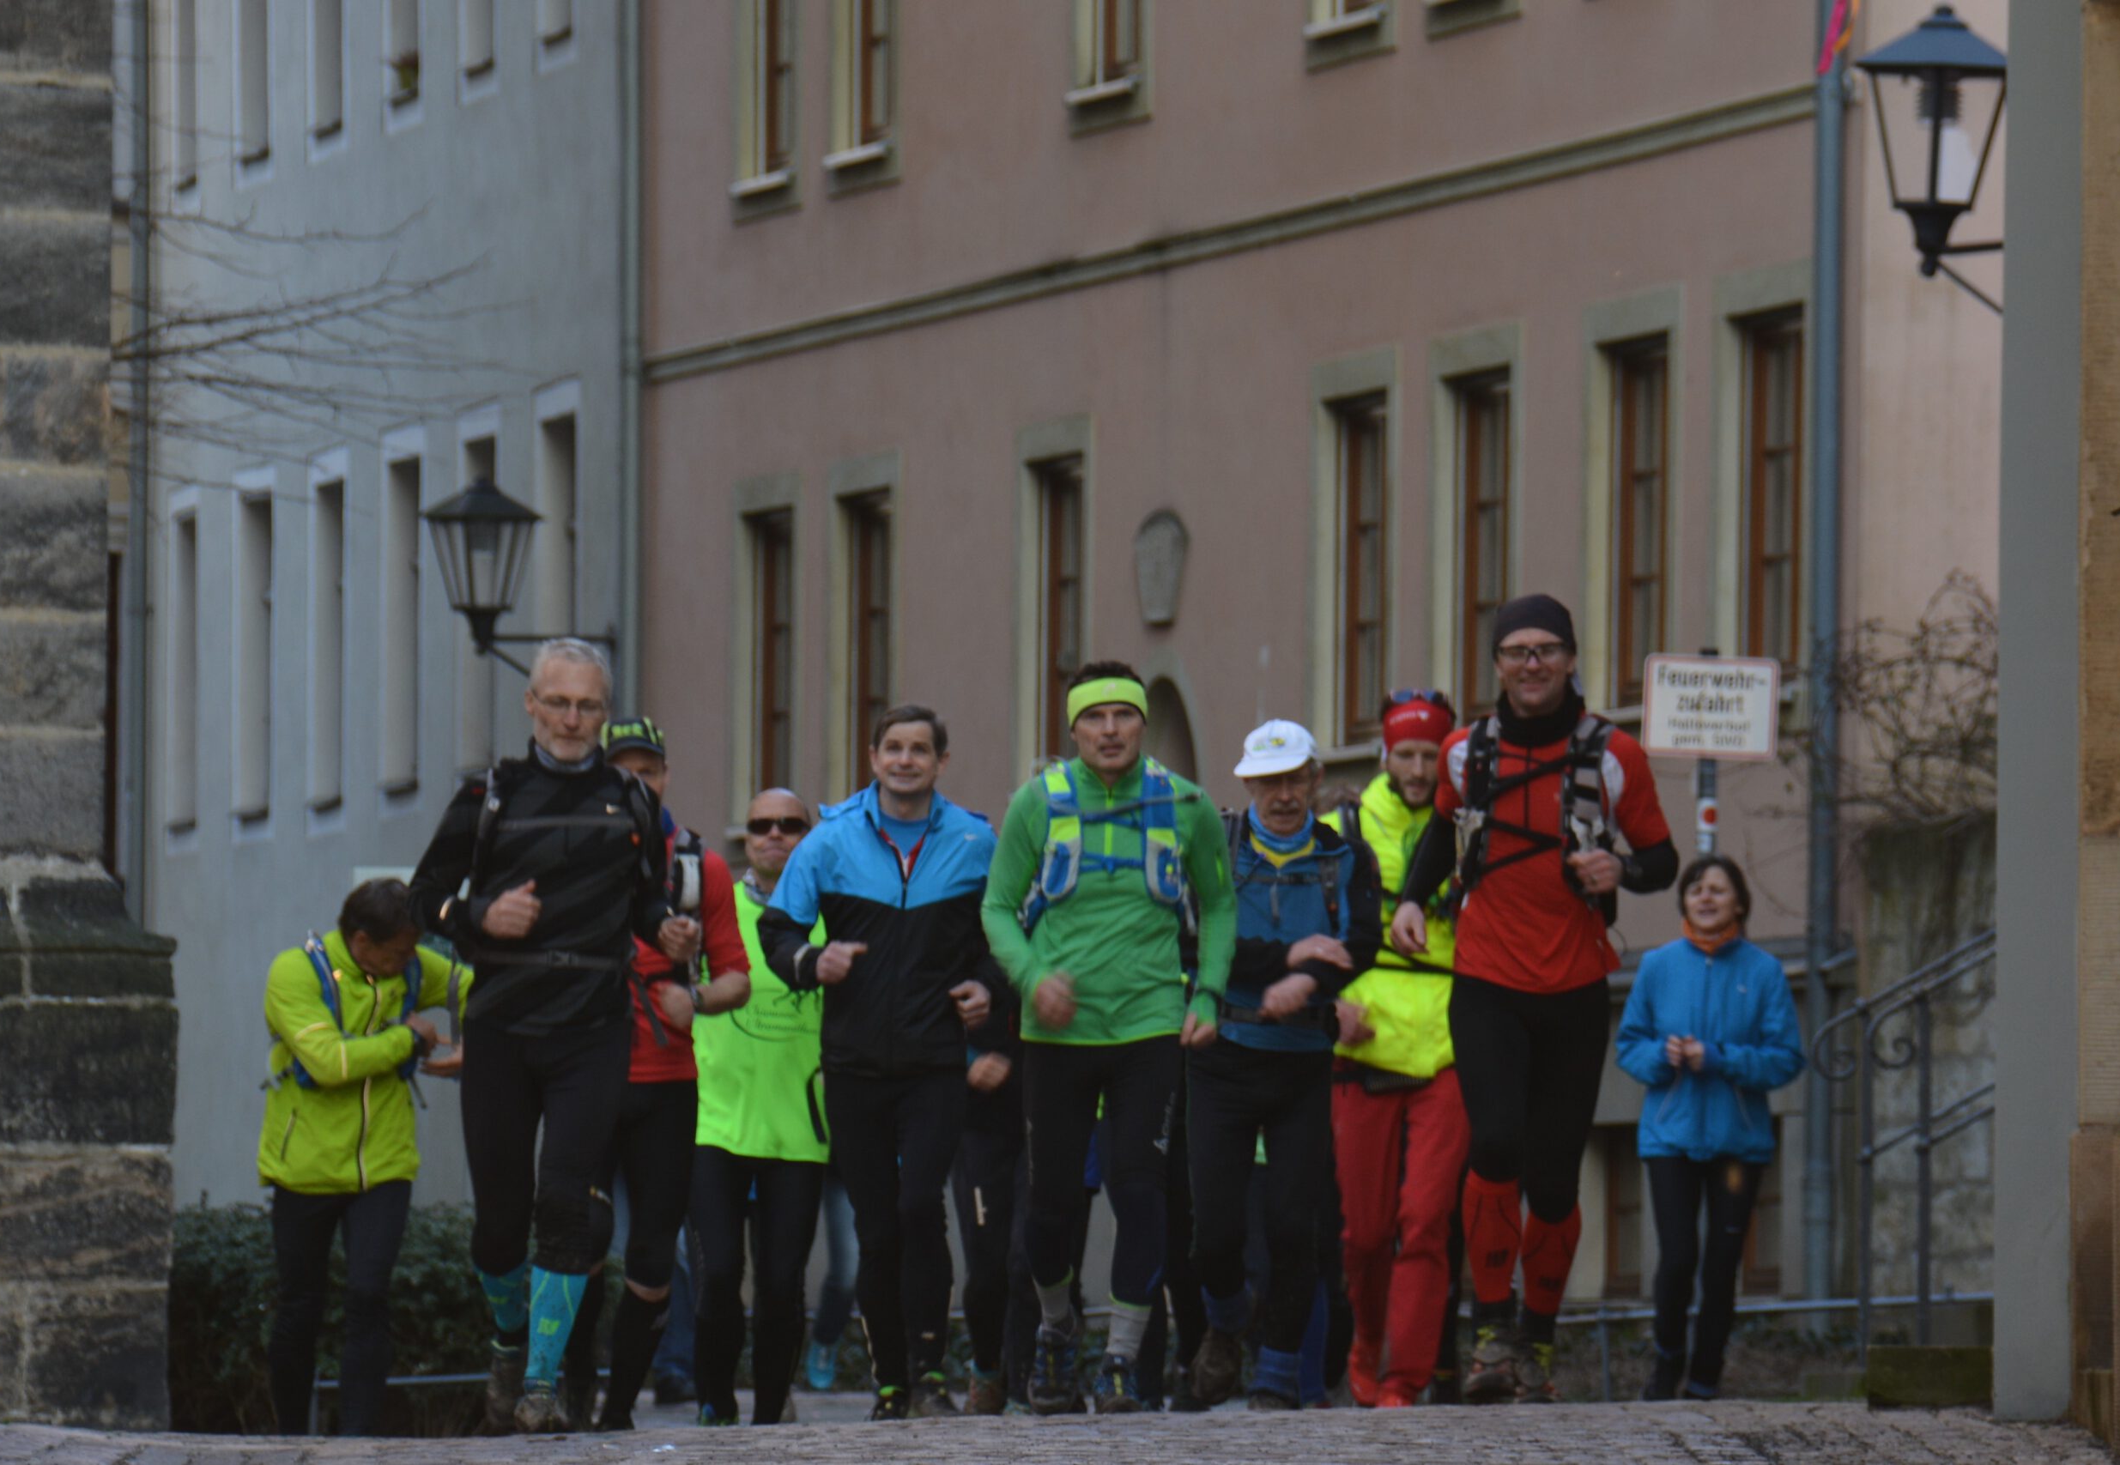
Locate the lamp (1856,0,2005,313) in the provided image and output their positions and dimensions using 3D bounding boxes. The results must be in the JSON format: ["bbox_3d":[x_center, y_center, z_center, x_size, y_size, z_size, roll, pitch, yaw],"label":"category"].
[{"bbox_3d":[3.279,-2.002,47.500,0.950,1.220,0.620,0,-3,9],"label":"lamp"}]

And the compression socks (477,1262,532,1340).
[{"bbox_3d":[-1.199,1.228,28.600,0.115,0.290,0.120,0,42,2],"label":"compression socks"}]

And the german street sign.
[{"bbox_3d":[2.677,-0.106,54.500,0.565,0.405,0.030,3,-3,3],"label":"german street sign"}]

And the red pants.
[{"bbox_3d":[0.803,1.129,31.200,0.380,0.870,0.360,0,-3,3],"label":"red pants"}]

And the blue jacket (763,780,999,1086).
[{"bbox_3d":[-0.417,0.474,31.400,0.580,0.700,0.370,1,-3,-8],"label":"blue jacket"}]

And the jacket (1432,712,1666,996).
[{"bbox_3d":[1.084,0.272,29.400,0.530,0.620,0.320,0,-3,9],"label":"jacket"}]

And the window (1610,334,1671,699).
[{"bbox_3d":[2.612,-0.951,59.000,0.120,1.680,0.880,1,-3,-21],"label":"window"}]

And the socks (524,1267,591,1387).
[{"bbox_3d":[-1.096,1.288,28.700,0.130,0.275,0.130,8,4,0],"label":"socks"}]

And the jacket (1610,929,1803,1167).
[{"bbox_3d":[1.938,0.944,39.500,0.560,0.680,0.330,0,-3,3],"label":"jacket"}]

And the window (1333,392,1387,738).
[{"bbox_3d":[1.442,-0.767,62.000,0.140,1.650,0.840,2,-3,-20],"label":"window"}]

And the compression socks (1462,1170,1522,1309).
[{"bbox_3d":[0.926,1.083,28.300,0.125,0.300,0.130,0,-3,0],"label":"compression socks"}]

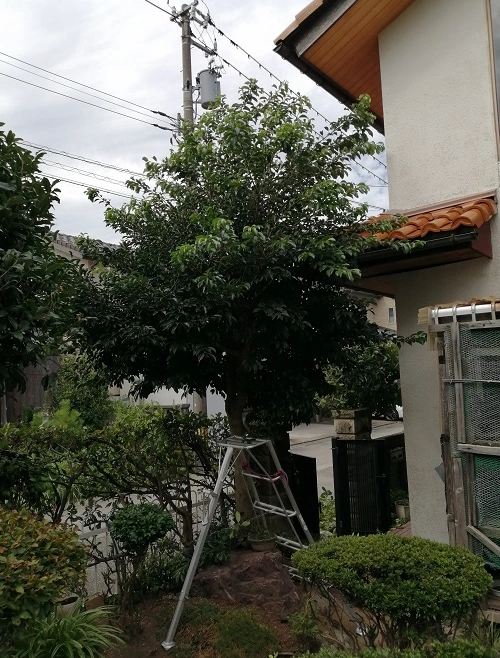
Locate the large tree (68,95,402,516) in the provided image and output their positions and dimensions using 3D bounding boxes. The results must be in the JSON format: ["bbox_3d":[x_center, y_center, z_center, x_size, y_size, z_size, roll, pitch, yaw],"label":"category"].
[{"bbox_3d":[-0.100,-0.280,4.750,3.050,4.200,2.800,-3,-4,-2],"label":"large tree"}]

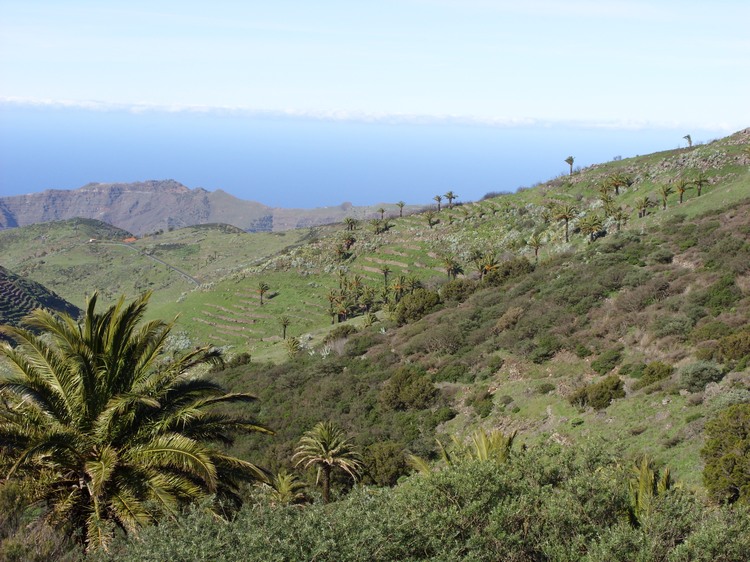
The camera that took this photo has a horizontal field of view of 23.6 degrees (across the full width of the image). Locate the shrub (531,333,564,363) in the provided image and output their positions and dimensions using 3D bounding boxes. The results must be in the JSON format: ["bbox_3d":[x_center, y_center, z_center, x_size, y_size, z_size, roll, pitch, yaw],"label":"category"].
[{"bbox_3d":[19.080,7.621,200.000,3.560,3.338,3.204,3,6,6],"label":"shrub"}]

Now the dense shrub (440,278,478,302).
[{"bbox_3d":[21.622,2.431,460.000,9.530,6.020,8.100,2,6,0],"label":"dense shrub"}]

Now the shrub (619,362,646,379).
[{"bbox_3d":[23.543,8.215,165.000,2.386,1.469,2.148,3,6,8],"label":"shrub"}]

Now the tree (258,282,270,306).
[{"bbox_3d":[-40.569,4.956,660.000,4.320,8.640,4.320,2,6,0],"label":"tree"}]

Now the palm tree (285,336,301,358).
[{"bbox_3d":[-22.028,17.890,480.000,4.190,6.020,4.190,2,6,0],"label":"palm tree"}]

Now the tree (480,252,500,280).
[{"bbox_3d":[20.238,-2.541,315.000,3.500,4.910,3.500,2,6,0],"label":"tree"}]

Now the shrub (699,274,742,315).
[{"bbox_3d":[34.694,1.352,180.000,4.210,3.800,3.780,2,6,0],"label":"shrub"}]

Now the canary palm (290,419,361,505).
[{"bbox_3d":[-3.778,14.676,143.000,5.460,6.700,5.460,2,6,0],"label":"canary palm"}]

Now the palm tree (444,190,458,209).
[{"bbox_3d":[30.639,-32.642,720.000,5.500,7.070,5.500,2,6,0],"label":"palm tree"}]

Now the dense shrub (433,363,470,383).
[{"bbox_3d":[9.149,10.943,215.000,4.545,2.392,4.090,2,6,3],"label":"dense shrub"}]

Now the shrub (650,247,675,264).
[{"bbox_3d":[39.182,-3.475,245.000,3.270,2.330,2.940,2,6,0],"label":"shrub"}]

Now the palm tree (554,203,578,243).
[{"bbox_3d":[39.414,-12.040,370.000,4.940,8.233,4.940,3,6,6],"label":"palm tree"}]

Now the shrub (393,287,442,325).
[{"bbox_3d":[10.402,6.241,440.000,11.030,8.640,9.380,2,6,0],"label":"shrub"}]

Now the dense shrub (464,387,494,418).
[{"bbox_3d":[11.045,12.841,190.000,3.171,3.382,2.695,2,6,3],"label":"dense shrub"}]

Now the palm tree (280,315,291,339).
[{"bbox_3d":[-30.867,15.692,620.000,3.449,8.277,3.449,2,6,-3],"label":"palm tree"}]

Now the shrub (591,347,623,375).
[{"bbox_3d":[26.399,9.066,205.000,3.649,3.193,3.102,3,6,7],"label":"shrub"}]

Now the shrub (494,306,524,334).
[{"bbox_3d":[18.194,5.247,245.000,4.361,3.543,3.925,3,6,4],"label":"shrub"}]

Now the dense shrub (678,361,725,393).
[{"bbox_3d":[25.427,7.437,140.000,3.580,2.370,3.220,2,6,0],"label":"dense shrub"}]

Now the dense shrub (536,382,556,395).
[{"bbox_3d":[12.593,7.893,132.000,1.470,0.840,1.320,2,6,0],"label":"dense shrub"}]

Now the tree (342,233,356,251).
[{"bbox_3d":[-7.660,-11.865,540.000,4.205,5.407,4.205,2,6,-1],"label":"tree"}]

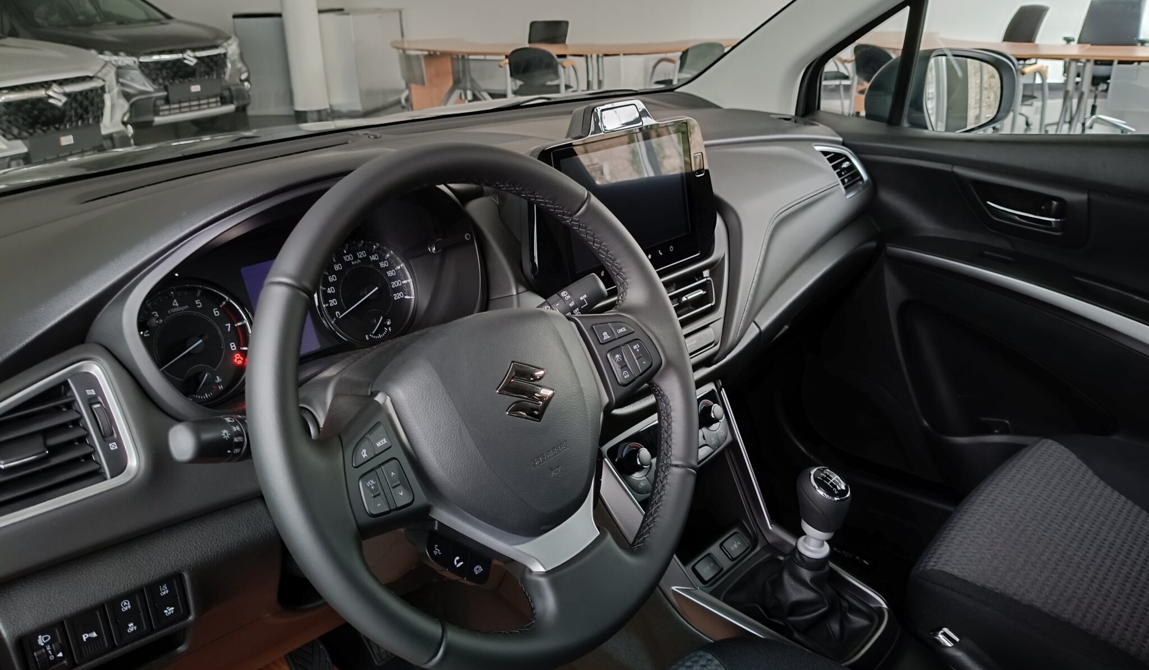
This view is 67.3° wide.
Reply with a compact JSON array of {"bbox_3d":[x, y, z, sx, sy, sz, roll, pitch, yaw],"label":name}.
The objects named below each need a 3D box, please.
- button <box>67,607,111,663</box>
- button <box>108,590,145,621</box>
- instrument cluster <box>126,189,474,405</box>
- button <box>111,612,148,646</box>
[{"bbox_3d":[-0.338,0.206,0.600,0.024,0.034,0.012,-19,24,-36],"label":"button"},{"bbox_3d":[-0.319,0.191,0.612,0.022,0.017,0.010,-19,24,-36],"label":"button"},{"bbox_3d":[-0.245,-0.033,0.791,0.310,0.155,0.090,-23,11,-42],"label":"instrument cluster"},{"bbox_3d":[-0.319,0.208,0.617,0.022,0.017,0.010,-19,24,-36],"label":"button"}]

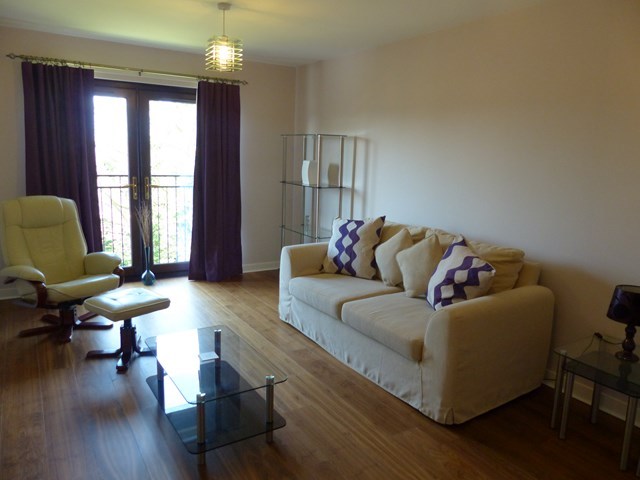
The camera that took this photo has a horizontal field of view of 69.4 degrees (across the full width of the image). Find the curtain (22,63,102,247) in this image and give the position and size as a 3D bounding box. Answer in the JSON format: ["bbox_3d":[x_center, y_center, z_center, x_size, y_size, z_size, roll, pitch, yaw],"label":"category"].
[{"bbox_3d":[-2.378,-0.503,4.330,0.597,2.131,0.133,-5,13,-32],"label":"curtain"}]

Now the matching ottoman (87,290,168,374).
[{"bbox_3d":[-1.330,0.620,3.233,0.387,0.425,0.401,8,12,30],"label":"matching ottoman"}]

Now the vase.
[{"bbox_3d":[-1.846,0.255,4.971,0.165,0.448,0.165,-5,13,-32],"label":"vase"}]

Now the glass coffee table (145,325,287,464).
[{"bbox_3d":[-0.603,0.806,2.568,0.524,0.361,0.833,-5,13,-32],"label":"glass coffee table"}]

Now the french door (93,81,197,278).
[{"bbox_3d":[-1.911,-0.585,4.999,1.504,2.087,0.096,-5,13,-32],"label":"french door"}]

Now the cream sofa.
[{"bbox_3d":[0.578,0.405,3.536,0.959,0.870,1.991,-5,13,-34],"label":"cream sofa"}]

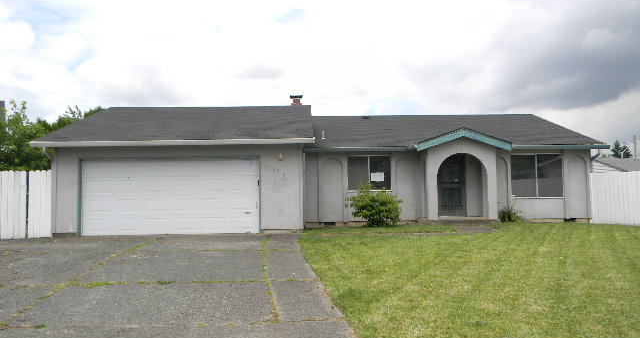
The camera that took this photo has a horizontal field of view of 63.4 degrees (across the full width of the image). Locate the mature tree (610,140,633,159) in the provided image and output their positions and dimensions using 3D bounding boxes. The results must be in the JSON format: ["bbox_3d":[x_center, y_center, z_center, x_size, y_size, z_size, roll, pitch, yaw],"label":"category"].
[{"bbox_3d":[45.471,-0.719,77.902,4.200,7.300,4.200,-1,-2,-2],"label":"mature tree"}]

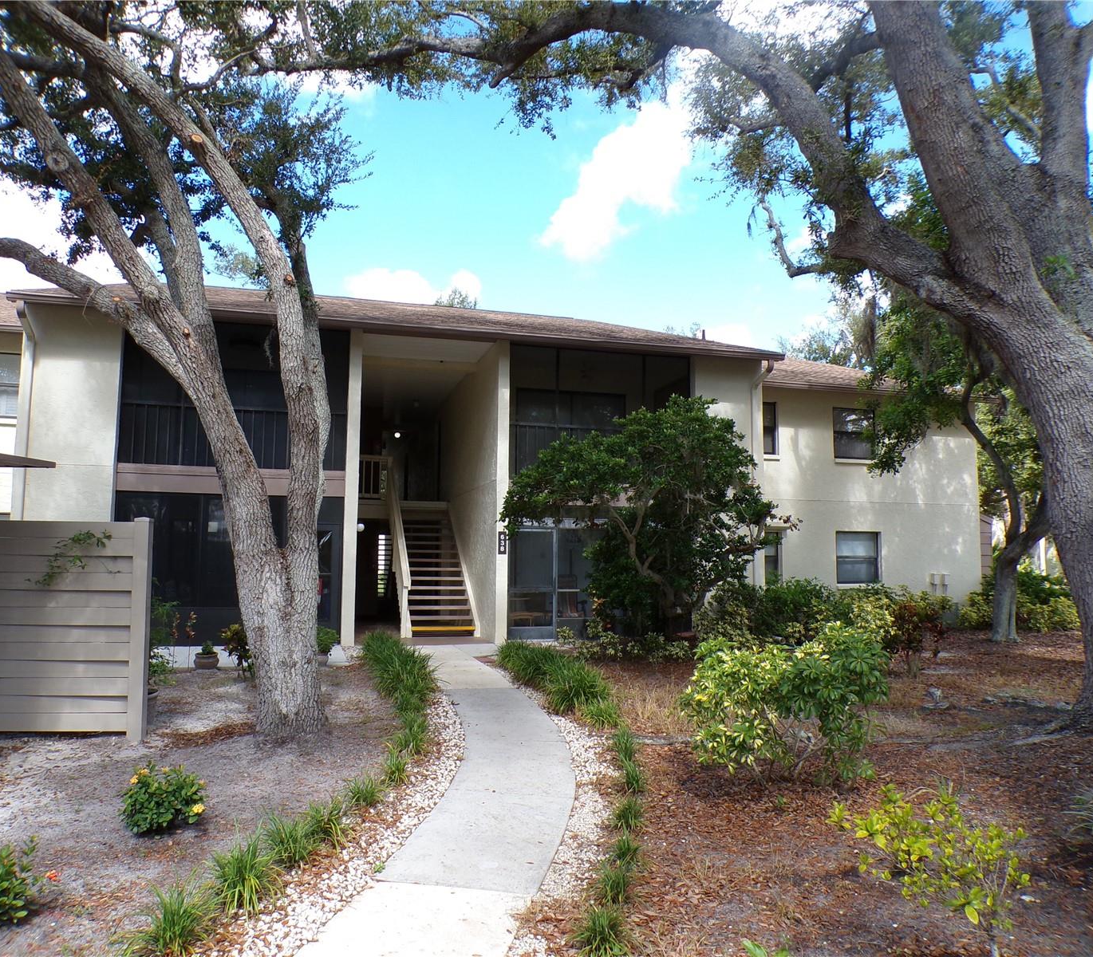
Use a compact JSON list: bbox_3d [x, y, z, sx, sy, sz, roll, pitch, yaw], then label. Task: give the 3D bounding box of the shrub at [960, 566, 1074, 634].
[{"bbox_3d":[10.625,2.718,20.000,2.350,1.430,1.300,1,-6,-7],"label":"shrub"}]

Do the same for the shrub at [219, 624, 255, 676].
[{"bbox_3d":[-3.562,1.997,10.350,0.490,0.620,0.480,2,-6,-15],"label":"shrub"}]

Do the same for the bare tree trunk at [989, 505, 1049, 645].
[{"bbox_3d":[8.971,1.770,16.800,0.950,2.680,0.650,1,-6,-7],"label":"bare tree trunk"}]

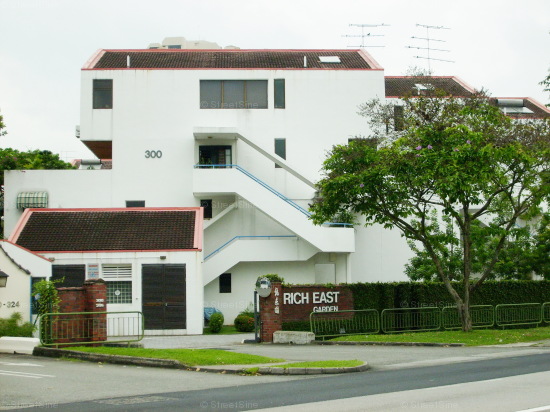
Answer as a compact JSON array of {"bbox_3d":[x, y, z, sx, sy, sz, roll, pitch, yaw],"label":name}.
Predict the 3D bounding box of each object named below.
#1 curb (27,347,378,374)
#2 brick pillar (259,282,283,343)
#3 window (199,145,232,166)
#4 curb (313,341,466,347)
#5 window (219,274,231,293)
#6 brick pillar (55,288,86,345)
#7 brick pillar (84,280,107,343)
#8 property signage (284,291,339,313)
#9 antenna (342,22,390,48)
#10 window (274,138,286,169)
[{"bbox_3d":[-2.706,3.478,21.820,10.060,0.200,2.290,-4,-6,33],"label":"curb"},{"bbox_3d":[-0.112,3.367,30.745,0.440,1.870,0.500,4,-7,-45],"label":"brick pillar"},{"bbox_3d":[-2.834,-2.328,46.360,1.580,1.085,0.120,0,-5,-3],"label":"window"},{"bbox_3d":[3.100,3.805,26.805,4.351,0.130,0.220,-3,-5,23],"label":"curb"},{"bbox_3d":[-2.363,3.708,46.350,0.560,0.940,0.120,0,-5,-3],"label":"window"},{"bbox_3d":[-5.303,2.863,25.051,0.850,1.520,0.380,4,-7,-45],"label":"brick pillar"},{"bbox_3d":[-5.274,3.157,28.502,0.460,1.900,0.460,4,-7,-43],"label":"brick pillar"},{"bbox_3d":[1.174,3.017,30.382,2.504,0.639,0.060,4,-7,-43],"label":"property signage"},{"bbox_3d":[4.770,-8.809,50.500,2.500,1.450,1.100,0,-5,-3],"label":"antenna"},{"bbox_3d":[0.277,-2.550,47.054,0.550,1.450,0.120,0,-5,-3],"label":"window"}]

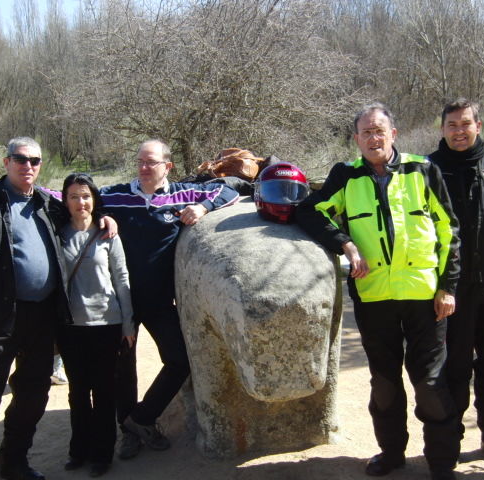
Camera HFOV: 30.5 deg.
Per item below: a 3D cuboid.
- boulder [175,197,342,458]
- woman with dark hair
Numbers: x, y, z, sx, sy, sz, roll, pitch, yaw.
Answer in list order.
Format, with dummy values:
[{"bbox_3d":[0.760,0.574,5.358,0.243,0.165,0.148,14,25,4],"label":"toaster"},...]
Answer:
[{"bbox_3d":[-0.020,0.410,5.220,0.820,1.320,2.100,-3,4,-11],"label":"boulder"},{"bbox_3d":[-0.750,0.412,4.520,0.450,1.520,0.300,-2,4,0],"label":"woman with dark hair"}]

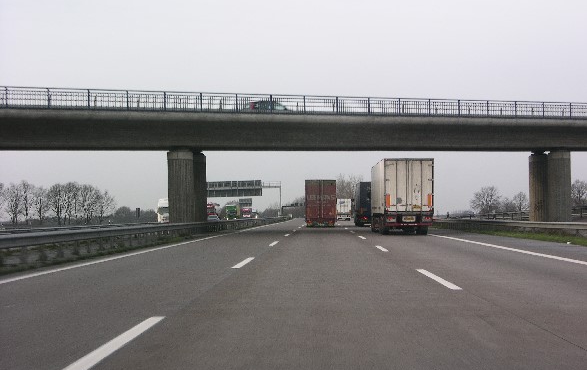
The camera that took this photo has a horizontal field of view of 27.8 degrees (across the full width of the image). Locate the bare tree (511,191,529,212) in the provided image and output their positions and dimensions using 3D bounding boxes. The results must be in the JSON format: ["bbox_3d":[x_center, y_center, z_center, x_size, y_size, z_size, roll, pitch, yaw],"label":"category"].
[{"bbox_3d":[80.000,7.300,420.000,6.600,9.800,6.600,0,-1,0],"label":"bare tree"}]

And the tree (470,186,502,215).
[{"bbox_3d":[64.200,6.000,395.000,10.500,11.500,10.000,0,-1,0],"label":"tree"}]

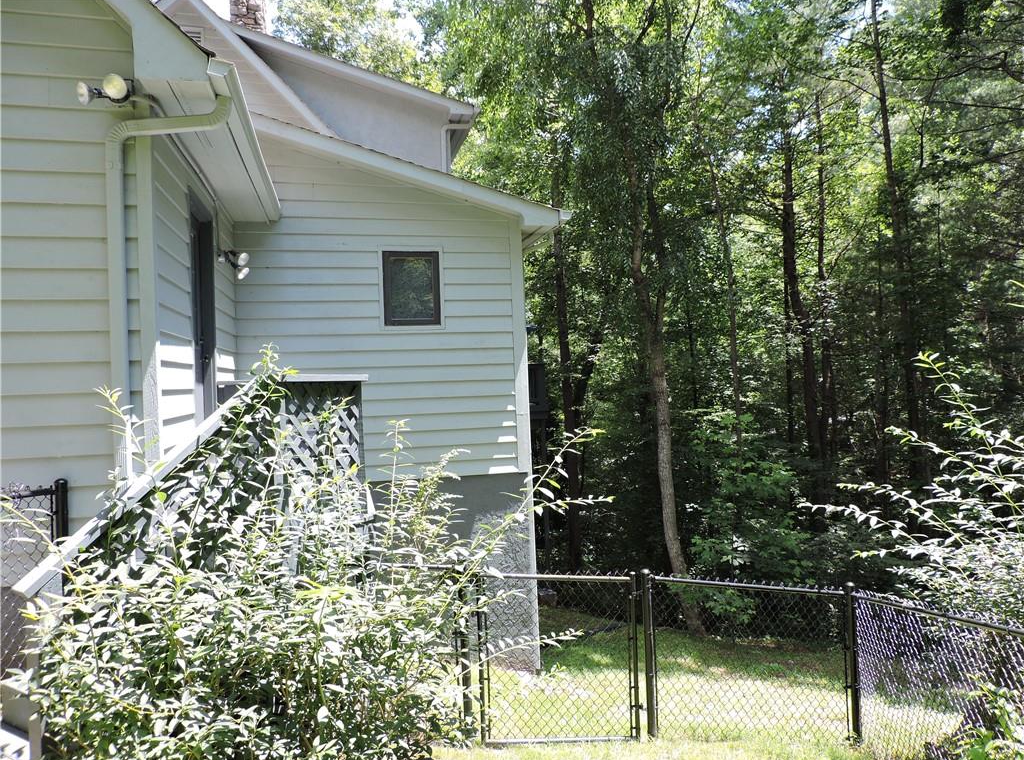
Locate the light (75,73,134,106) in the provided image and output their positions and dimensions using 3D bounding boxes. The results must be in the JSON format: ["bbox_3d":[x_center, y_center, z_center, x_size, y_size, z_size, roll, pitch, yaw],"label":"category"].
[{"bbox_3d":[-1.953,-1.395,3.410,0.224,0.149,0.190,-2,0,-14],"label":"light"}]

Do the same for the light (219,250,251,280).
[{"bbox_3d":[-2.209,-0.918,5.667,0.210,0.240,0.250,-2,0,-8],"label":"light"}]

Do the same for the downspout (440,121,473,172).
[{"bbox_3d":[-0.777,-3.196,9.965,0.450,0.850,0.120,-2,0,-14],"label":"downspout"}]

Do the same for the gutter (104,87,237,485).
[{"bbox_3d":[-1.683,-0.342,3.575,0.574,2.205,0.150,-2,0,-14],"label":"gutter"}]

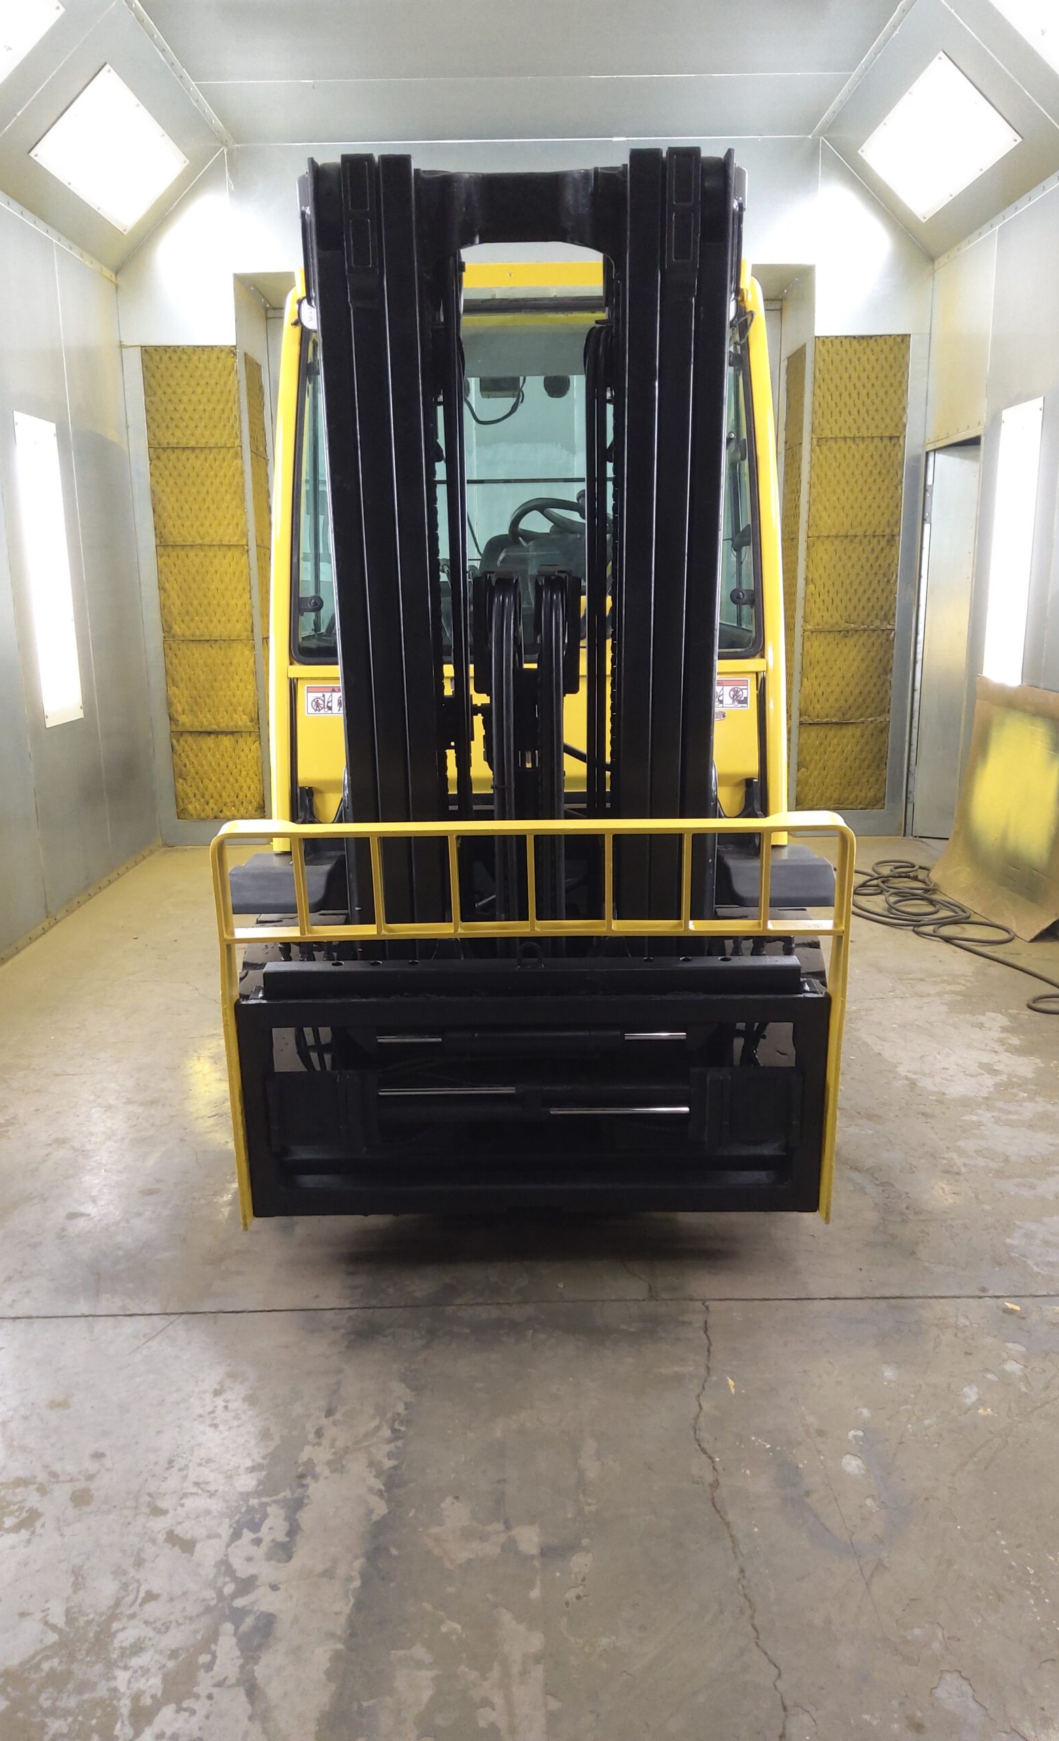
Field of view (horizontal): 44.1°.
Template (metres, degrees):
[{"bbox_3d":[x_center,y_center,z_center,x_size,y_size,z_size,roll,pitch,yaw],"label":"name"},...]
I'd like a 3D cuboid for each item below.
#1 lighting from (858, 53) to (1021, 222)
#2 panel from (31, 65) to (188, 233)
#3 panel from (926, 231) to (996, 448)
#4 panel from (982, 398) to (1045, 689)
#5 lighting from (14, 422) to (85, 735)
[{"bbox_3d":[1.810,-3.252,5.871,0.477,0.040,1.305,41,9,-9],"label":"lighting"},{"bbox_3d":[-1.848,-3.194,5.868,0.477,0.040,1.310,-44,9,9],"label":"panel"},{"bbox_3d":[2.142,-2.595,6.486,0.030,0.910,0.920,-1,13,0],"label":"panel"},{"bbox_3d":[2.153,-1.384,5.826,0.040,1.310,0.488,-1,13,0],"label":"panel"},{"bbox_3d":[-2.126,-1.313,5.809,0.040,1.315,0.488,-1,13,0],"label":"lighting"}]

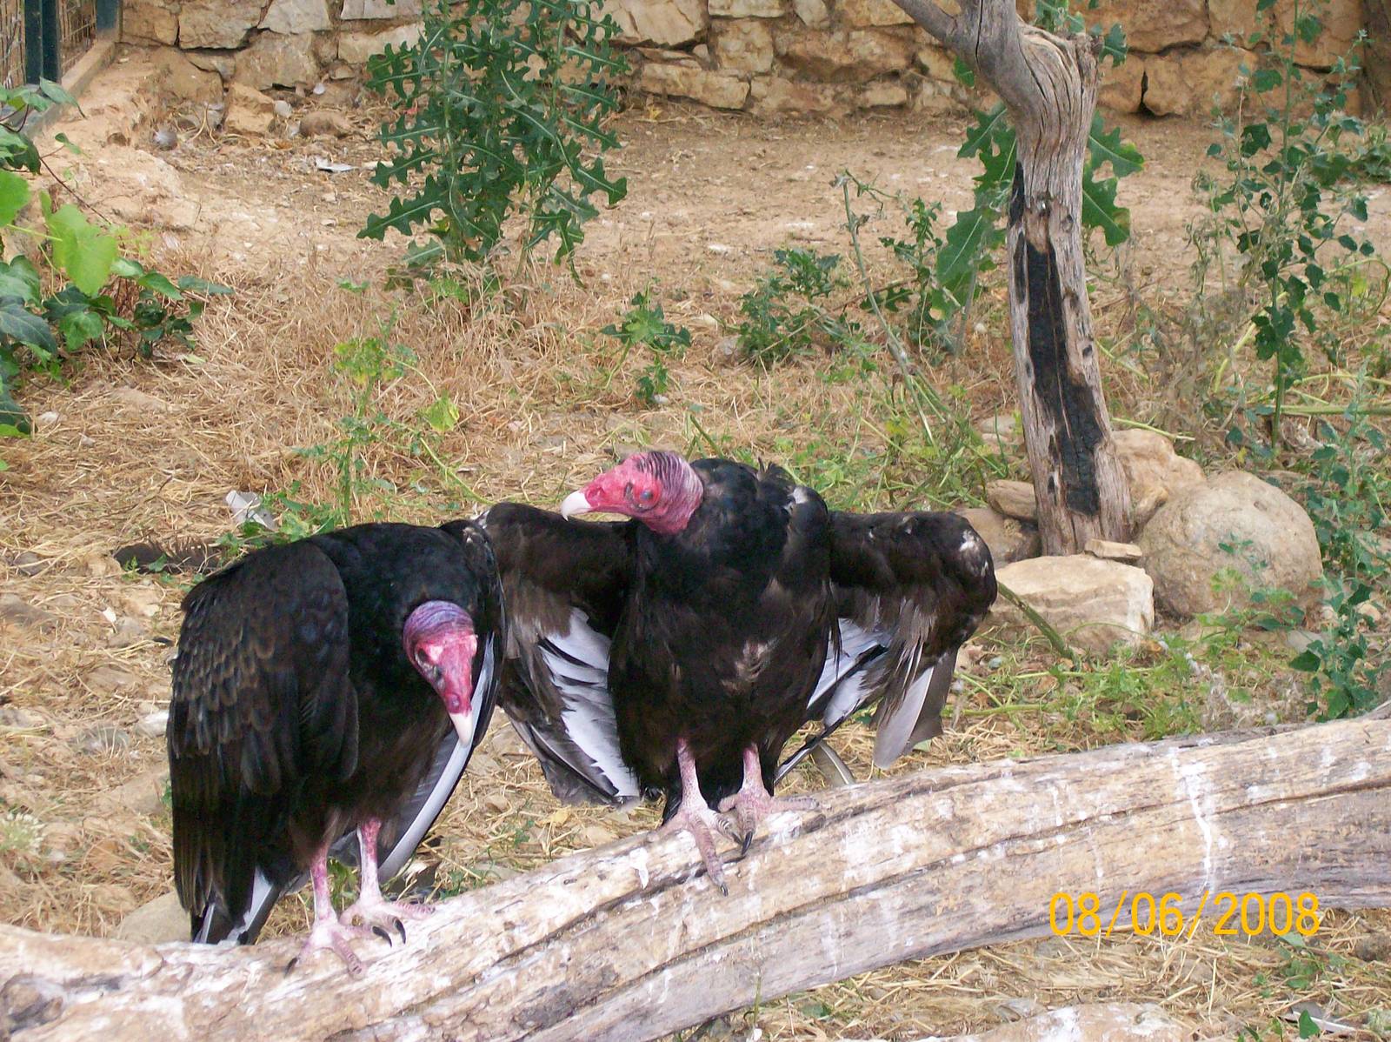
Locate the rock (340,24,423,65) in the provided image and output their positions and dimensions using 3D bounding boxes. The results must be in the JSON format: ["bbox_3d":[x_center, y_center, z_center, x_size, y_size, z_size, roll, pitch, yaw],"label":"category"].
[{"bbox_3d":[-0.763,-1.162,8.500,0.215,0.095,0.130,1,17,0],"label":"rock"}]

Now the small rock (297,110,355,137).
[{"bbox_3d":[-0.826,-0.906,7.827,0.130,0.075,0.120,1,17,0],"label":"small rock"}]

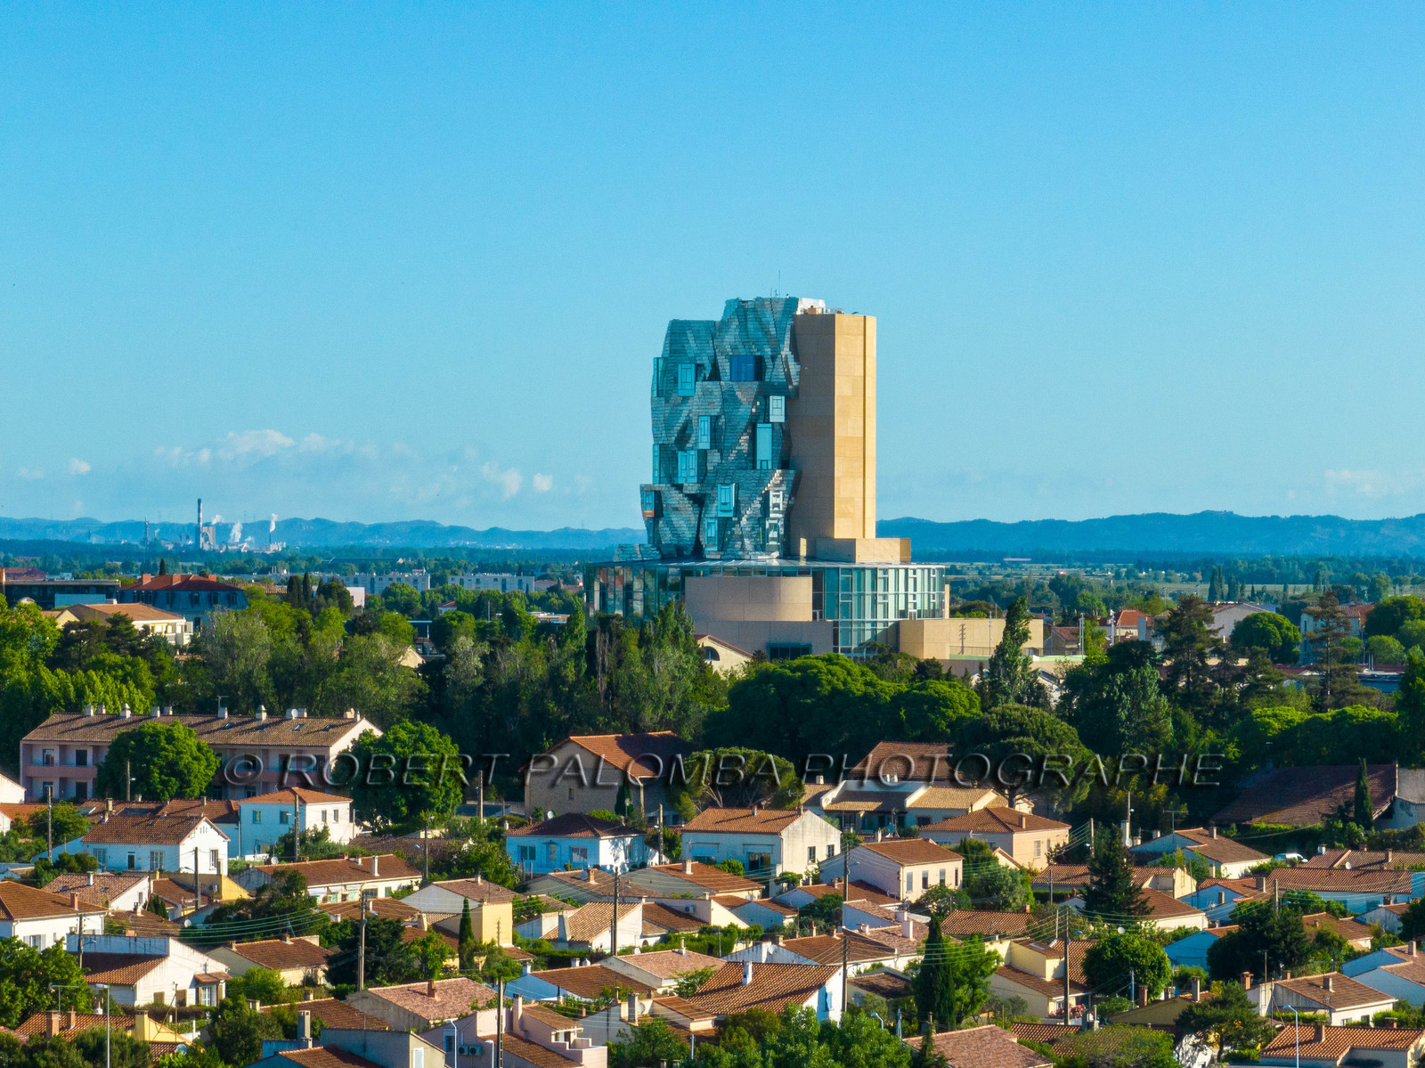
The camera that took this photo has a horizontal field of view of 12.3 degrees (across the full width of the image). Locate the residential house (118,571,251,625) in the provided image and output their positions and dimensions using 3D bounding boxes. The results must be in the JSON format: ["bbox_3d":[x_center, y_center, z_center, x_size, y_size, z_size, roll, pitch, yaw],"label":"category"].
[{"bbox_3d":[-84.814,13.650,1062.269,16.000,14.500,20.000,0,0,-22],"label":"residential house"}]

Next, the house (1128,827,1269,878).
[{"bbox_3d":[41.440,28.286,574.033,10.400,5.000,10.400,0,0,28],"label":"house"}]

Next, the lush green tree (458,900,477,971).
[{"bbox_3d":[-17.965,29.489,486.002,1.300,5.400,1.300,0,0,0],"label":"lush green tree"}]

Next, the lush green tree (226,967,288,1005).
[{"bbox_3d":[-28.110,28.706,409.000,3.600,4.100,3.600,0,0,0],"label":"lush green tree"}]

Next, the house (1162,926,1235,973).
[{"bbox_3d":[35.794,28.726,451.823,6.600,4.000,9.500,0,0,26],"label":"house"}]

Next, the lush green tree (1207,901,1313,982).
[{"bbox_3d":[38.815,29.086,470.002,7.400,6.200,6.500,0,0,0],"label":"lush green tree"}]

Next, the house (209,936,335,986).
[{"bbox_3d":[-30.800,30.210,456.220,8.000,4.000,9.800,0,0,29],"label":"house"}]

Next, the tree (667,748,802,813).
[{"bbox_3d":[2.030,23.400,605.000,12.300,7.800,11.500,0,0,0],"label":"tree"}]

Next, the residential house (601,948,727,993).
[{"bbox_3d":[-3.853,28.710,423.267,7.000,4.000,10.500,0,0,27],"label":"residential house"}]

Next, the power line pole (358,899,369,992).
[{"bbox_3d":[-23.809,28.539,452.003,0.400,7.400,0.400,0,0,-30],"label":"power line pole"}]

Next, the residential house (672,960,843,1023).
[{"bbox_3d":[2.700,29.590,411.320,8.000,5.300,7.800,0,0,28],"label":"residential house"}]

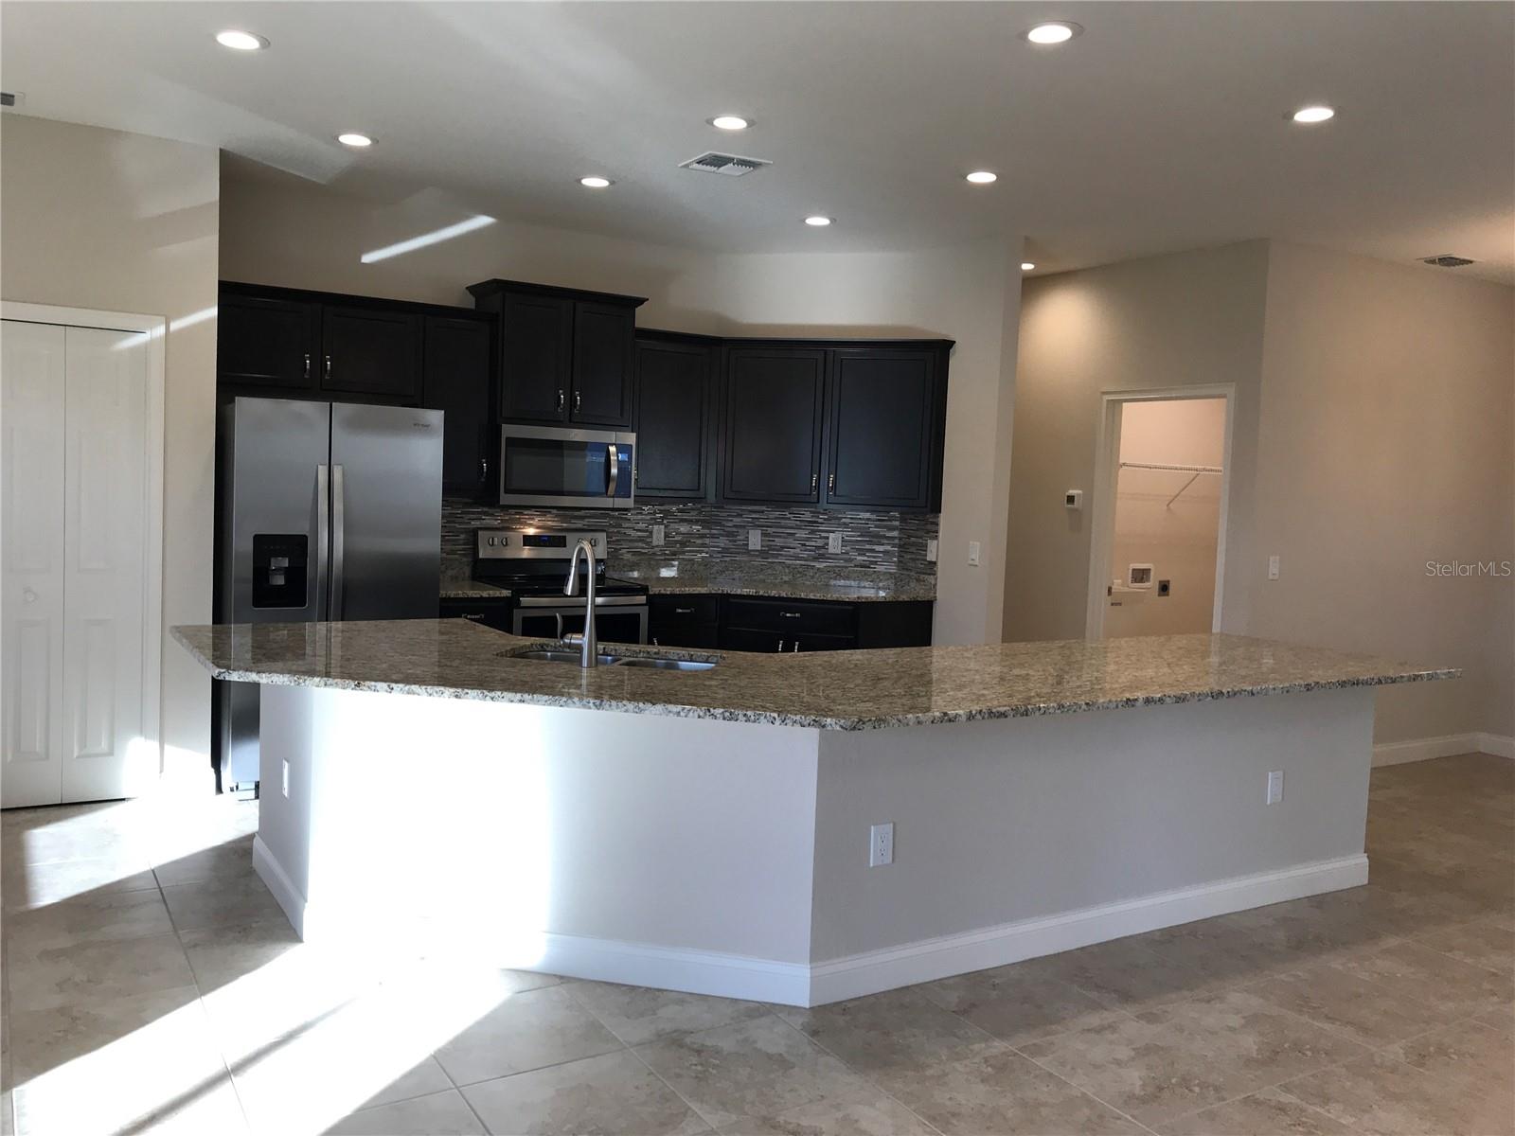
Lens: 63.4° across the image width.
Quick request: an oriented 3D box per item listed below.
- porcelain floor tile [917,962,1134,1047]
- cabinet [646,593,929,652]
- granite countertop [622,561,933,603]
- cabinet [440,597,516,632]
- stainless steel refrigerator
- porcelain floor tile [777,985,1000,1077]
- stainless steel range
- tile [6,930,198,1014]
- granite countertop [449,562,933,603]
[{"bbox_3d":[0.745,1.258,3.548,0.451,0.010,0.451,0,4,-32],"label":"porcelain floor tile"},{"bbox_3d":[0.014,0.574,7.029,1.929,0.873,0.885,3,4,13],"label":"cabinet"},{"bbox_3d":[0.041,0.070,6.982,1.964,0.144,0.912,3,4,13],"label":"granite countertop"},{"bbox_3d":[-1.602,0.547,6.447,0.394,0.873,0.621,0,4,-32],"label":"cabinet"},{"bbox_3d":[-2.073,0.122,5.838,0.904,1.758,0.847,0,4,-32],"label":"stainless steel refrigerator"},{"bbox_3d":[0.363,1.258,3.311,0.451,0.010,0.451,0,4,-32],"label":"porcelain floor tile"},{"bbox_3d":[-1.074,0.399,6.704,0.763,1.177,0.690,0,4,-32],"label":"stainless steel range"},{"bbox_3d":[-1.888,1.158,3.521,0.451,0.010,0.451,0,4,-32],"label":"tile"},{"bbox_3d":[-0.452,0.066,6.743,2.709,0.144,1.271,0,4,-32],"label":"granite countertop"}]

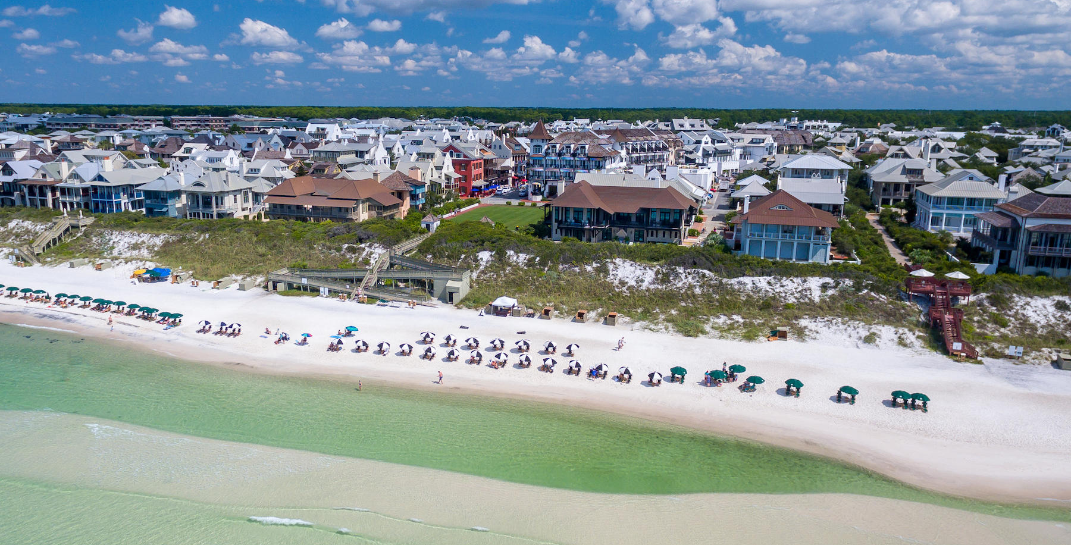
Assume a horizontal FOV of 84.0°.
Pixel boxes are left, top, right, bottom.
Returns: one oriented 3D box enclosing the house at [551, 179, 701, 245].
[{"bbox_3d":[16.810,-12.570,118.590,27.570,11.000,14.000,2,16,7],"label":"house"}]

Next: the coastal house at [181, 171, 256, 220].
[{"bbox_3d":[-71.600,-17.420,134.600,9.100,10.500,11.000,5,16,17],"label":"coastal house"}]

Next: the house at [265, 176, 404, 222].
[{"bbox_3d":[-43.580,-15.830,131.900,27.270,8.900,15.000,5,16,16],"label":"house"}]

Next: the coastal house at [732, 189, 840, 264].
[{"bbox_3d":[44.600,-9.160,106.810,15.040,11.200,15.000,4,16,13],"label":"coastal house"}]

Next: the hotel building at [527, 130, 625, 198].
[{"bbox_3d":[11.470,-32.970,176.060,22.700,19.000,24.000,4,16,12],"label":"hotel building"}]

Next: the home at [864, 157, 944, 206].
[{"bbox_3d":[98.390,-25.070,162.490,16.290,12.300,17.000,5,16,15],"label":"home"}]

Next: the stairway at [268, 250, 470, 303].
[{"bbox_3d":[-29.120,0.070,104.800,34.460,6.300,8.800,4,16,12],"label":"stairway"}]

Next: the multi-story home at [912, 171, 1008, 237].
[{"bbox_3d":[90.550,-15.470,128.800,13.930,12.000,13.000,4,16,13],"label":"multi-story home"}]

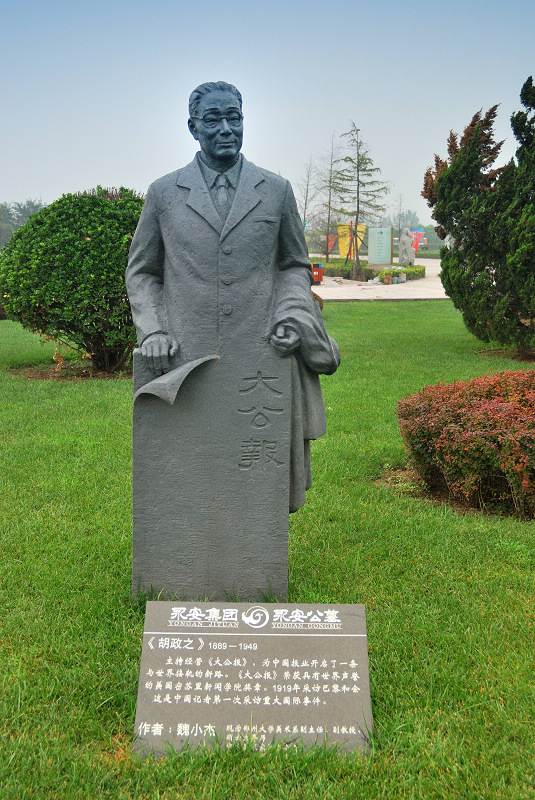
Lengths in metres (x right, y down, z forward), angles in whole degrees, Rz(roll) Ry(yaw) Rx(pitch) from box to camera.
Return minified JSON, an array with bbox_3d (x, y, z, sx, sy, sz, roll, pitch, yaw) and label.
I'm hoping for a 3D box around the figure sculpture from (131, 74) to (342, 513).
[{"bbox_3d":[-0.145,-0.379,3.613,0.900,1.800,0.550,1,11,0],"label":"figure sculpture"}]

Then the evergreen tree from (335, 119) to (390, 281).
[{"bbox_3d":[3.206,-6.715,29.560,1.800,5.200,1.800,1,11,0],"label":"evergreen tree"}]

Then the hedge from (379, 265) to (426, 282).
[{"bbox_3d":[4.574,-4.239,29.312,0.800,0.470,2.200,8,13,34],"label":"hedge"}]

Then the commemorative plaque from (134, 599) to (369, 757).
[{"bbox_3d":[-0.041,0.865,2.688,0.700,0.466,0.060,1,-32,0],"label":"commemorative plaque"}]

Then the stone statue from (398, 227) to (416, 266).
[{"bbox_3d":[5.798,-6.089,35.473,0.650,1.780,0.620,-7,13,-34],"label":"stone statue"}]

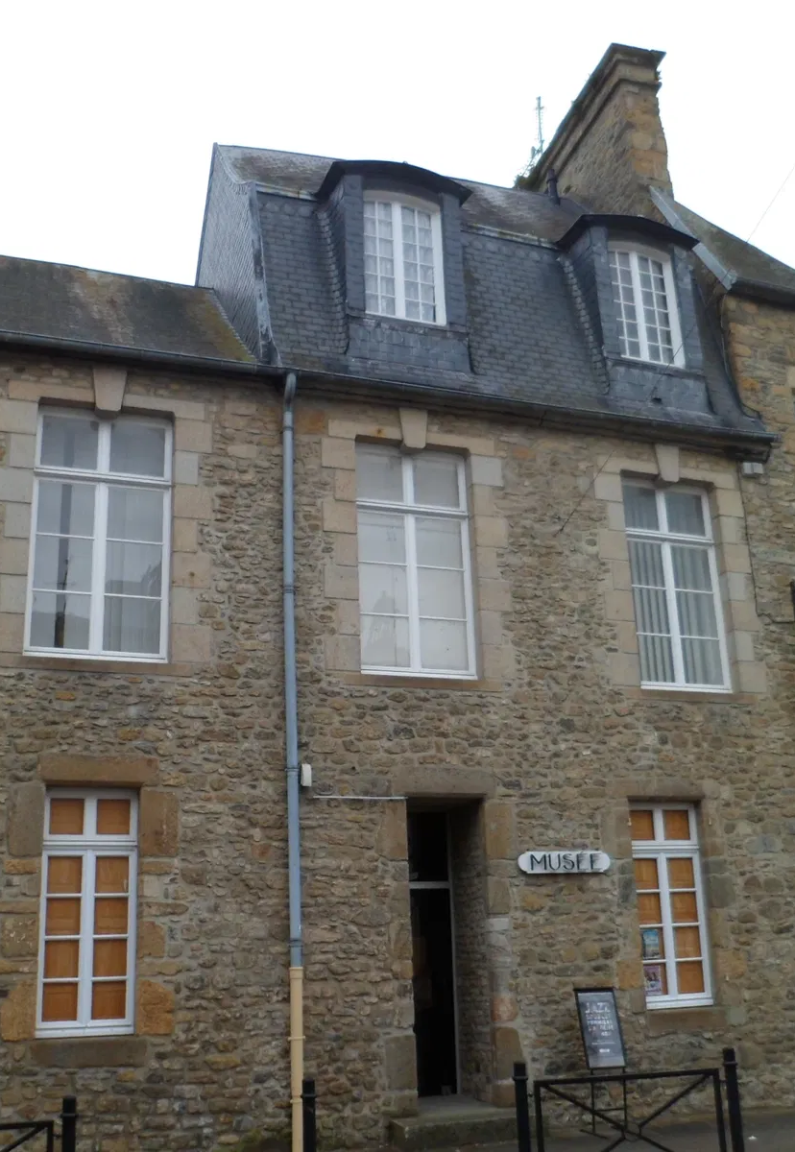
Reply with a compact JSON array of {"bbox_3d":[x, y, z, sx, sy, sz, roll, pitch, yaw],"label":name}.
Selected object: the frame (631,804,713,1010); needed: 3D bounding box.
[{"bbox_3d":[2.630,3.186,11.279,0.820,1.930,0.100,5,-19,-20],"label":"frame"}]

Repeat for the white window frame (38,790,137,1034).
[{"bbox_3d":[-2.507,2.712,9.387,0.760,1.930,0.100,5,-19,-20],"label":"white window frame"}]

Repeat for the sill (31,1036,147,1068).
[{"bbox_3d":[-2.421,3.714,9.039,0.900,0.225,0.200,5,-19,-20],"label":"sill"}]

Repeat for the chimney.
[{"bbox_3d":[3.178,-6.152,18.537,0.848,2.595,3.585,2,-16,-15],"label":"chimney"}]

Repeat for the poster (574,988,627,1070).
[{"bbox_3d":[1.838,4.072,10.384,0.410,0.680,0.040,5,-29,-20],"label":"poster"}]

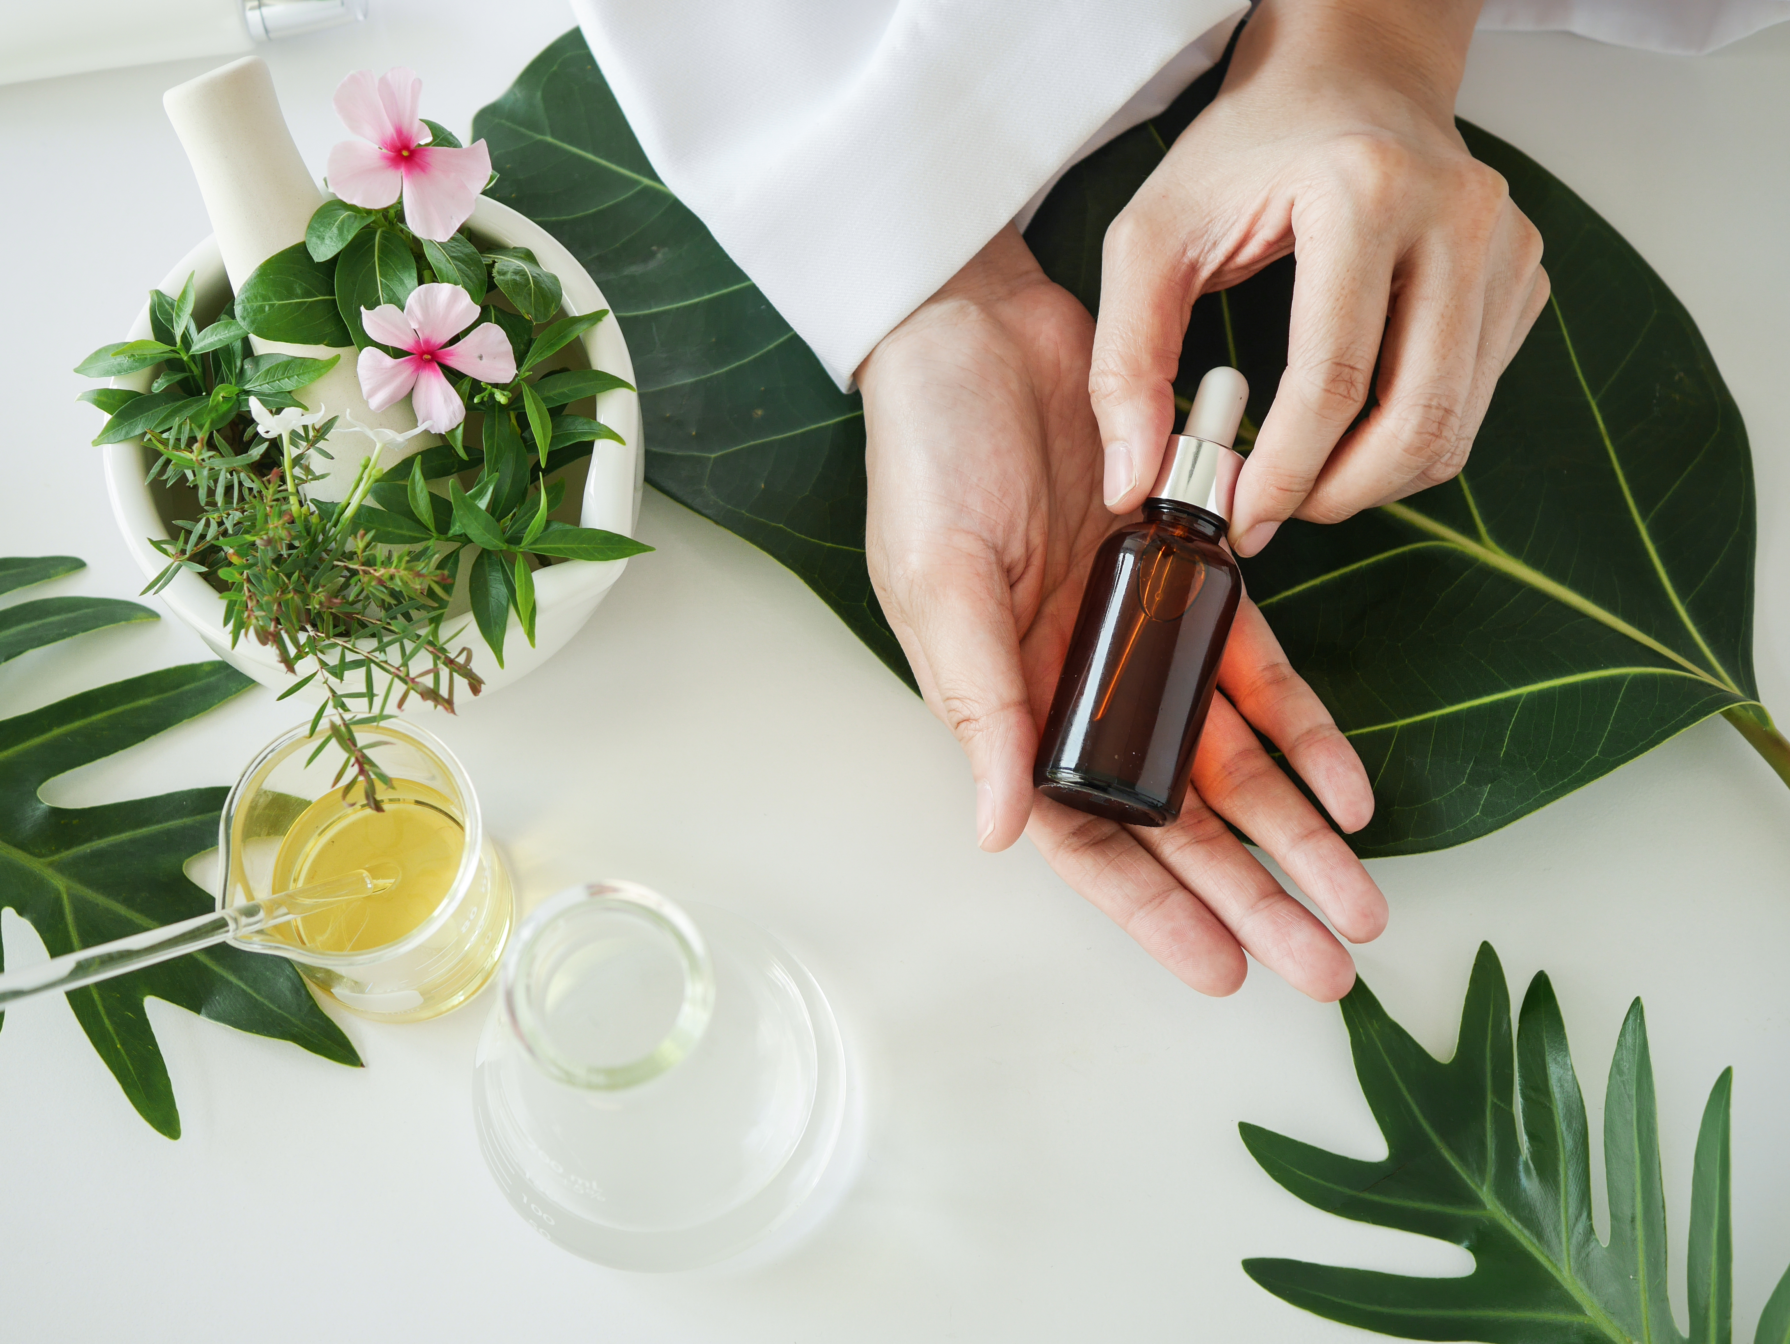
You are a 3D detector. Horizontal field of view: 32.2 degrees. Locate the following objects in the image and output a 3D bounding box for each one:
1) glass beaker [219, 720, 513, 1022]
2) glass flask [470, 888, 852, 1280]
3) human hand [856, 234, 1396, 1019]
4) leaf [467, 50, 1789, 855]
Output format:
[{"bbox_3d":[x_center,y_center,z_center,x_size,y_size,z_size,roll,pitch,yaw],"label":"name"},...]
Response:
[{"bbox_3d":[-0.114,0.047,0.676,0.059,0.073,0.053,-39,78,-10],"label":"glass beaker"},{"bbox_3d":[-0.053,0.076,0.636,0.084,0.138,0.084,0,74,0],"label":"glass flask"},{"bbox_3d":[0.043,-0.007,0.697,0.085,0.055,0.190,-24,76,-6],"label":"human hand"},{"bbox_3d":[0.066,-0.070,0.737,0.360,0.020,0.190,26,76,7],"label":"leaf"}]

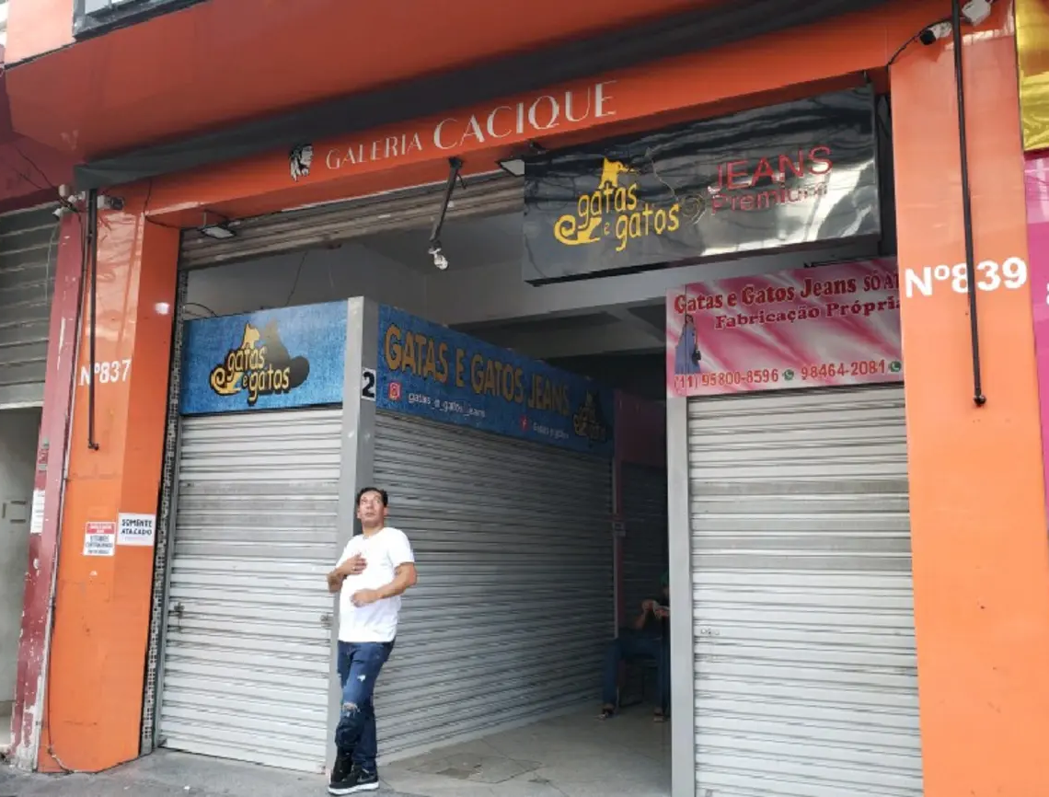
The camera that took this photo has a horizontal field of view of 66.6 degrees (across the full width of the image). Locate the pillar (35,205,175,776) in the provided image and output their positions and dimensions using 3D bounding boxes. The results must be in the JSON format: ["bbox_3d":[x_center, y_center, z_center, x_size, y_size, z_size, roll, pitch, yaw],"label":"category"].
[{"bbox_3d":[-2.757,0.546,5.443,0.422,3.605,0.443,-3,-10,24],"label":"pillar"}]

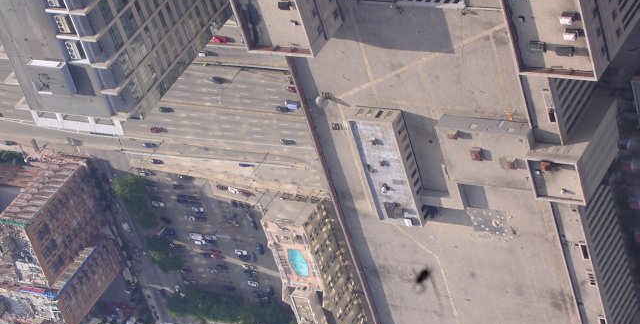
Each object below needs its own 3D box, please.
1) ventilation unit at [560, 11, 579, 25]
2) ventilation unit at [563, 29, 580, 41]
[{"bbox_3d":[60.422,-34.989,494.968,3.250,1.800,2.300,7,132,32],"label":"ventilation unit"},{"bbox_3d":[61.553,-31.133,497.919,3.050,1.700,2.200,7,132,32],"label":"ventilation unit"}]

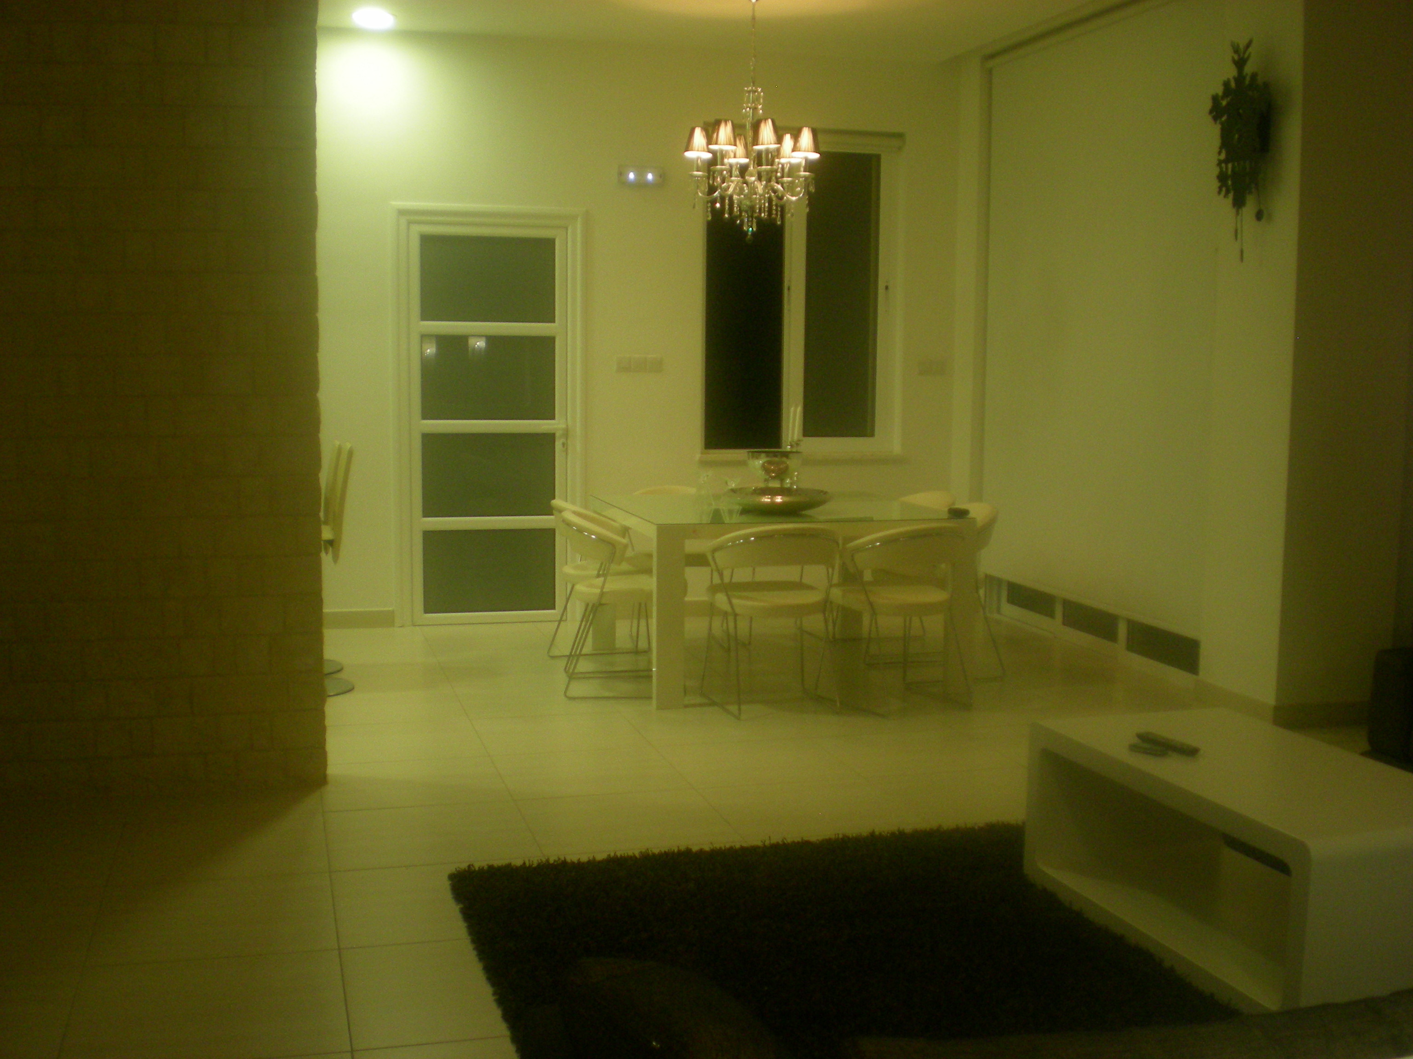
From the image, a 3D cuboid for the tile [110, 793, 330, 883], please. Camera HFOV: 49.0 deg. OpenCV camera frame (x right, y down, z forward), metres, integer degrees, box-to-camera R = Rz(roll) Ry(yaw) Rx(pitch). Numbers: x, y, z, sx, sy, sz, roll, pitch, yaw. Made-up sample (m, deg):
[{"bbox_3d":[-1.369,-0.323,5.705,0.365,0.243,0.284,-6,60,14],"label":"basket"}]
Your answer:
[{"bbox_3d":[-1.430,0.942,4.605,0.600,0.010,0.595,-1,7,-15],"label":"tile"}]

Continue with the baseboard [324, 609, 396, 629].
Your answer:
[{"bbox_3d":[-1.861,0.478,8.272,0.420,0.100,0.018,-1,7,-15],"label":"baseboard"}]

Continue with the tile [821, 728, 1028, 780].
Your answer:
[{"bbox_3d":[0.775,0.832,5.791,0.600,0.010,0.595,-1,7,-15],"label":"tile"}]

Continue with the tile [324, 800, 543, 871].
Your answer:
[{"bbox_3d":[-0.831,0.918,4.643,0.600,0.010,0.590,-1,7,-16],"label":"tile"}]

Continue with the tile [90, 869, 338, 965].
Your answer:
[{"bbox_3d":[-1.240,0.985,3.928,0.600,0.010,0.590,-1,7,-16],"label":"tile"}]

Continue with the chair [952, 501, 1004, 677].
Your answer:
[{"bbox_3d":[1.070,0.278,7.284,0.540,0.775,0.560,-1,7,-15],"label":"chair"}]

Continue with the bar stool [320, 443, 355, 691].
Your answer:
[{"bbox_3d":[-1.718,0.159,6.527,0.480,1.050,0.450,-1,7,-16],"label":"bar stool"}]

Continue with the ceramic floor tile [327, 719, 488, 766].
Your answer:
[{"bbox_3d":[-1.160,0.805,5.874,0.600,0.010,0.595,-1,7,-15],"label":"ceramic floor tile"}]

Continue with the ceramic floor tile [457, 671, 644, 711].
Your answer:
[{"bbox_3d":[-0.719,0.721,6.676,0.600,0.010,0.595,-1,7,-15],"label":"ceramic floor tile"}]

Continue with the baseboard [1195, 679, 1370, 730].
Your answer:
[{"bbox_3d":[2.374,0.701,6.375,0.440,0.088,0.540,-1,7,-16],"label":"baseboard"}]

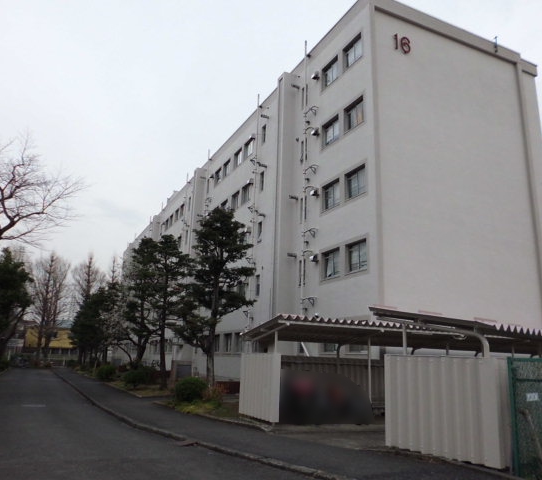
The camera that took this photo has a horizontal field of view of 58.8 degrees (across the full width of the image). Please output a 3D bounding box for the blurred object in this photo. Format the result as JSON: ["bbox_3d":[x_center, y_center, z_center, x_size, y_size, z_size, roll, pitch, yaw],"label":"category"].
[{"bbox_3d":[1.446,4.423,13.500,2.500,1.200,1.400,8,-16,-25],"label":"blurred object"}]

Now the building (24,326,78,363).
[{"bbox_3d":[-30.538,14.947,67.448,7.625,5.159,7.000,8,-15,-24],"label":"building"}]

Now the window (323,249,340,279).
[{"bbox_3d":[2.278,0.925,17.839,0.140,1.050,1.220,8,-15,-24],"label":"window"}]

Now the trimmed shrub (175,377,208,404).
[{"bbox_3d":[-2.677,5.003,16.167,1.054,0.762,1.054,8,-15,-24],"label":"trimmed shrub"}]

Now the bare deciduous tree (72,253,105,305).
[{"bbox_3d":[-23.147,8.562,59.229,4.600,14.399,4.600,7,-15,-20],"label":"bare deciduous tree"}]

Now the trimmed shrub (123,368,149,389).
[{"bbox_3d":[-6.196,6.374,22.315,1.213,0.835,1.213,8,-15,-24],"label":"trimmed shrub"}]

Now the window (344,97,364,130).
[{"bbox_3d":[3.055,-4.455,17.351,0.160,1.027,1.187,8,-16,-25],"label":"window"}]

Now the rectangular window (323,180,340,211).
[{"bbox_3d":[2.350,-1.661,18.438,0.140,1.050,1.220,8,-15,-24],"label":"rectangular window"}]

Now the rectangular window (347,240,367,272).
[{"bbox_3d":[2.964,0.608,16.428,0.140,1.050,1.220,8,-15,-24],"label":"rectangular window"}]

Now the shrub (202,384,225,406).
[{"bbox_3d":[-2.034,5.448,17.193,0.850,0.780,0.800,3,-14,-6],"label":"shrub"}]

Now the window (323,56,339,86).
[{"bbox_3d":[2.437,-6.654,19.321,0.160,1.027,1.166,8,-16,-25],"label":"window"}]

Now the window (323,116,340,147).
[{"bbox_3d":[2.372,-4.135,18.682,0.160,1.027,1.166,8,-16,-25],"label":"window"}]

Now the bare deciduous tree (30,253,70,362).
[{"bbox_3d":[-26.217,8.116,56.950,4.333,13.583,4.333,8,-15,-24],"label":"bare deciduous tree"}]

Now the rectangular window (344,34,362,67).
[{"bbox_3d":[3.120,-6.974,17.991,0.160,1.027,1.187,8,-16,-25],"label":"rectangular window"}]

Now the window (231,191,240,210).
[{"bbox_3d":[-1.919,-2.123,27.038,0.160,1.027,1.127,8,-16,-25],"label":"window"}]

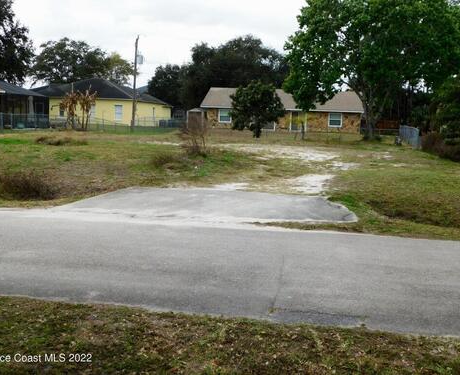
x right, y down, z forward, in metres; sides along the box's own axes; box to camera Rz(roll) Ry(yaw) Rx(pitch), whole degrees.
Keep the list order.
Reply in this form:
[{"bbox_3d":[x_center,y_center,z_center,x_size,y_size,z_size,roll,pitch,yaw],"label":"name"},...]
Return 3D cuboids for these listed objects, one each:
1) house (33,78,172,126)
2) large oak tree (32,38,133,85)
[{"bbox_3d":[-13.301,-8.785,67.106,11.500,4.800,15.000,3,6,7],"label":"house"},{"bbox_3d":[-20.300,-14.644,89.057,13.800,11.600,12.500,2,6,0],"label":"large oak tree"}]

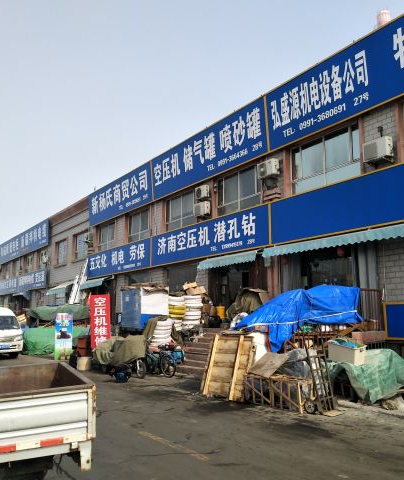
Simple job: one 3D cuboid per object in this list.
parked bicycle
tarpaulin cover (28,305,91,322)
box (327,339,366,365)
[{"bbox_3d":[-1.092,3.072,12.512,0.500,0.910,1.500,4,-10,-33],"label":"parked bicycle"},{"bbox_3d":[-6.885,3.526,23.046,2.200,0.840,2.500,5,-10,-33],"label":"tarpaulin cover"},{"bbox_3d":[2.720,2.132,9.028,0.320,0.380,0.600,4,-10,-33],"label":"box"}]

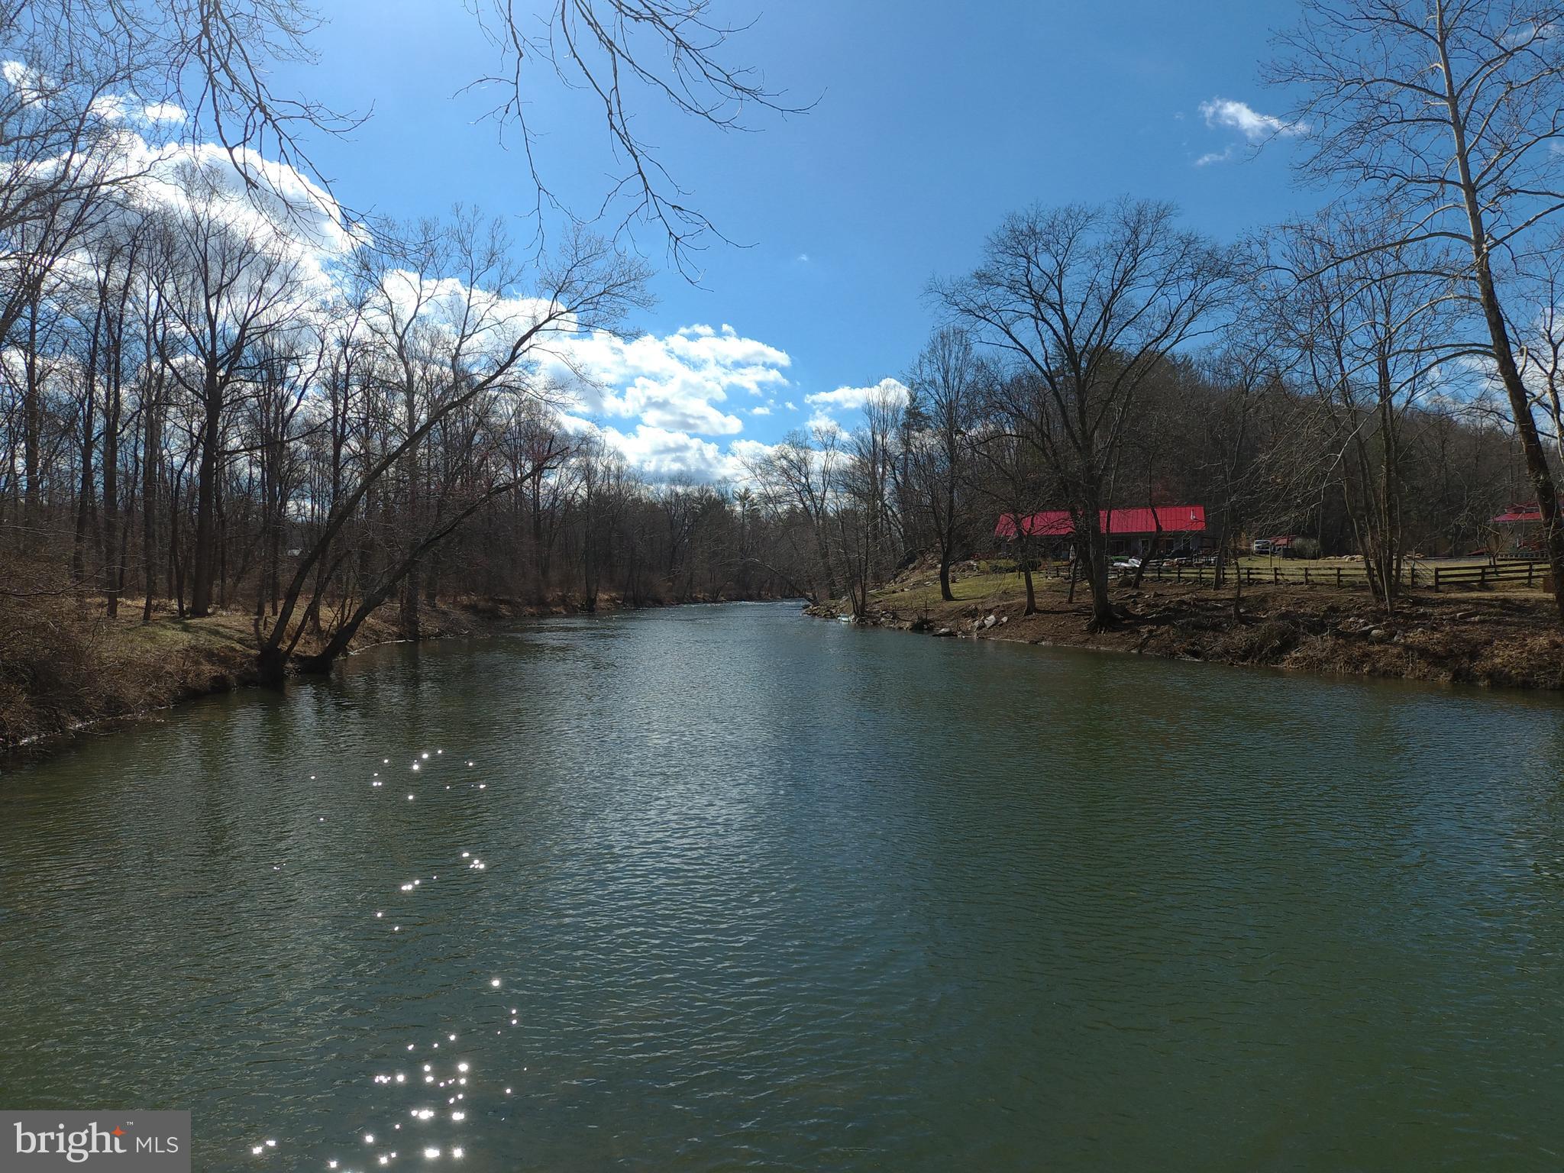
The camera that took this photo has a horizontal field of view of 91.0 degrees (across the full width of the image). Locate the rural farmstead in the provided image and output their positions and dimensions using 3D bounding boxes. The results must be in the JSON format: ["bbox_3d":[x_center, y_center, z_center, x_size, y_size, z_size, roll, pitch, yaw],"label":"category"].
[{"bbox_3d":[36.078,-5.860,87.974,21.350,5.690,8.200,0,0,24],"label":"rural farmstead"}]

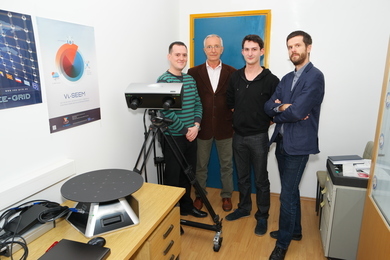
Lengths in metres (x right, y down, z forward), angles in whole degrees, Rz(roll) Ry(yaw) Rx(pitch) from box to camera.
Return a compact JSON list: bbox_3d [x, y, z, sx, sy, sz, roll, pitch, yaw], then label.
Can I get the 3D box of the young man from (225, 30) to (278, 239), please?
[{"bbox_3d":[0.558,0.055,2.401,0.530,1.770,0.380,7,15,28],"label":"young man"}]

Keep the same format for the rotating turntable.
[{"bbox_3d":[-0.470,0.364,1.371,0.400,0.183,0.400,-8,15,-28],"label":"rotating turntable"}]

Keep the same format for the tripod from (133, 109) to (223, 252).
[{"bbox_3d":[-0.183,0.415,2.179,0.800,1.180,0.880,4,14,19],"label":"tripod"}]

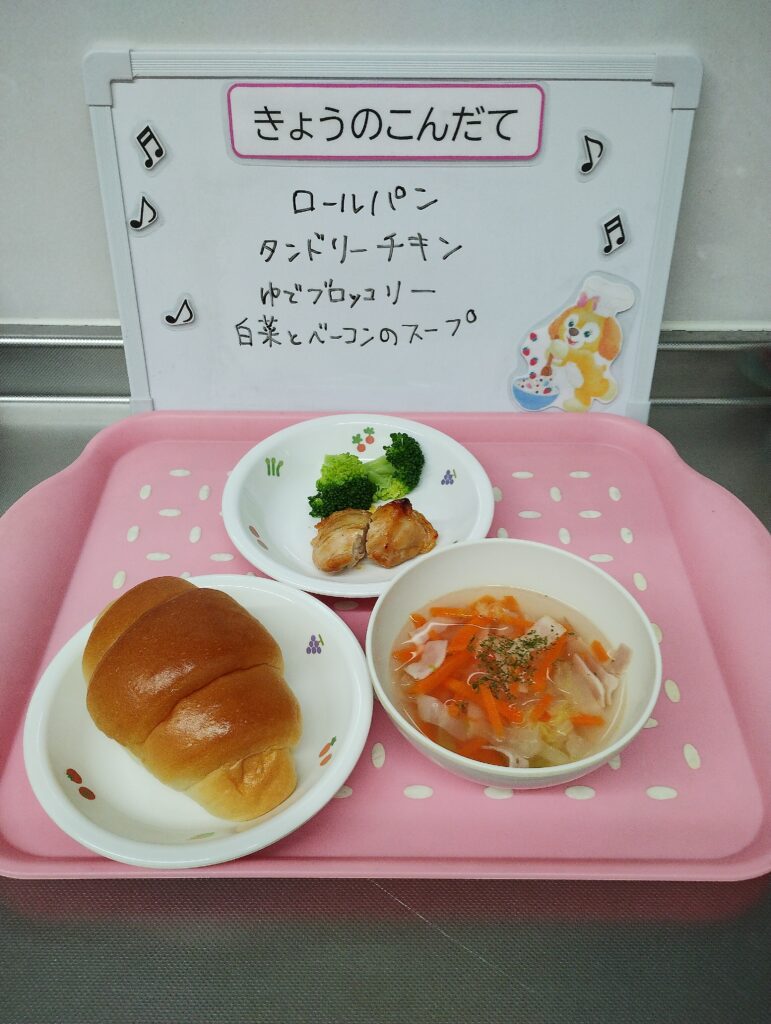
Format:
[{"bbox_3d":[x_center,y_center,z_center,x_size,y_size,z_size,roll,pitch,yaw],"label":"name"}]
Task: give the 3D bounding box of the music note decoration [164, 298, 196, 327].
[{"bbox_3d":[-0.148,-0.143,0.598,0.019,0.023,0.003,23,25,-11],"label":"music note decoration"}]

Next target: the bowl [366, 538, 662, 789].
[{"bbox_3d":[0.065,0.087,0.441,0.147,0.059,0.147,0,43,0],"label":"bowl"}]

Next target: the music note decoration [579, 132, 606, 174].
[{"bbox_3d":[0.137,-0.237,0.549,0.017,0.026,0.003,-9,27,5],"label":"music note decoration"}]

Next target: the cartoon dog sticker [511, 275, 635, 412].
[{"bbox_3d":[0.136,-0.121,0.608,0.084,0.103,0.003,0,27,0],"label":"cartoon dog sticker"}]

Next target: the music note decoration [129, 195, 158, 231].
[{"bbox_3d":[-0.166,-0.204,0.567,0.019,0.024,0.003,7,27,-4],"label":"music note decoration"}]

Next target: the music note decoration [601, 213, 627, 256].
[{"bbox_3d":[0.158,-0.192,0.572,0.016,0.026,0.003,-9,27,5],"label":"music note decoration"}]

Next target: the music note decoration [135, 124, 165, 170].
[{"bbox_3d":[-0.156,-0.241,0.548,0.017,0.024,0.003,-25,24,12],"label":"music note decoration"}]

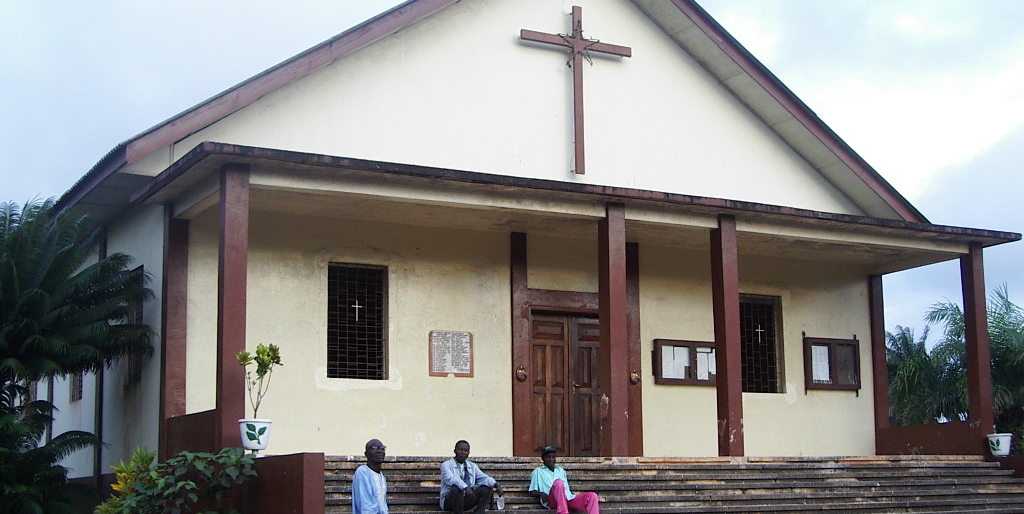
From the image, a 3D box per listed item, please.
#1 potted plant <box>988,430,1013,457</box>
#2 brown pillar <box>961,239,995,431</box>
[{"bbox_3d":[7.449,2.848,23.474,0.387,0.414,0.387,5,-11,-29],"label":"potted plant"},{"bbox_3d":[7.930,1.534,26.219,0.285,3.538,0.275,4,-10,-31],"label":"brown pillar"}]

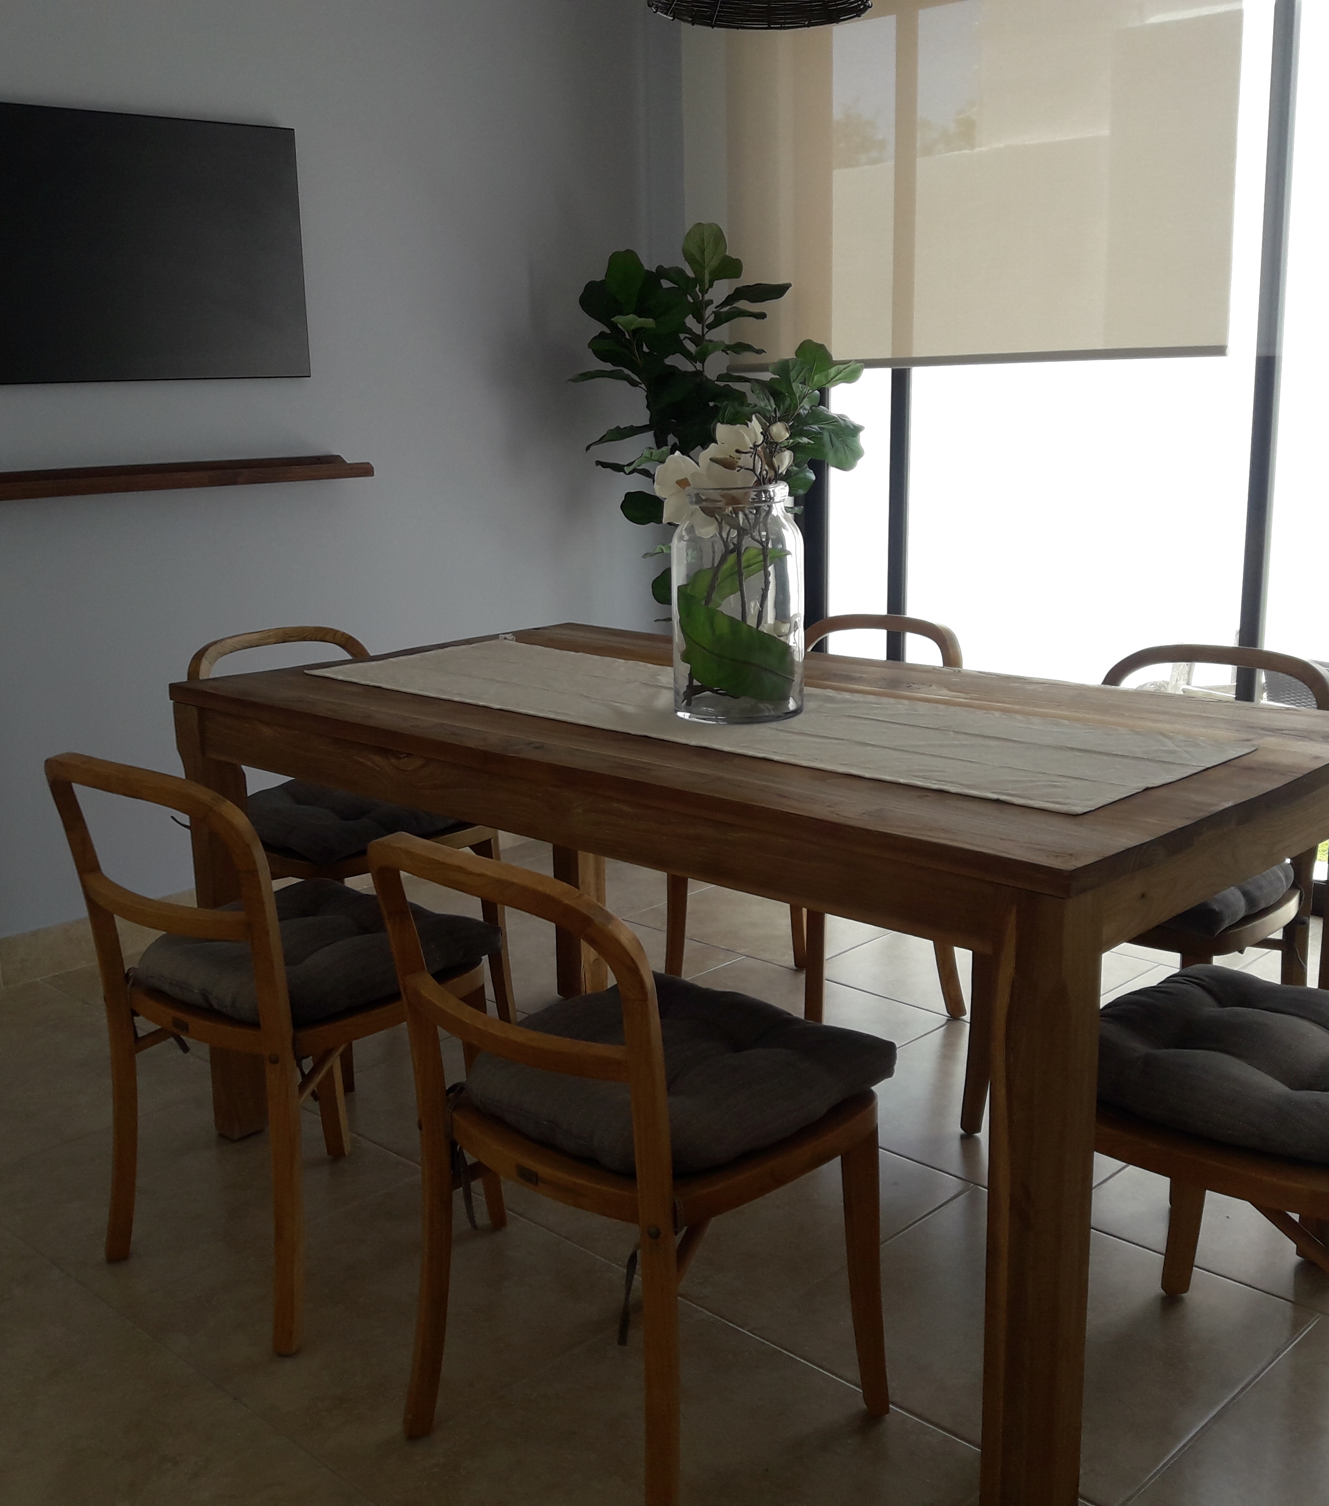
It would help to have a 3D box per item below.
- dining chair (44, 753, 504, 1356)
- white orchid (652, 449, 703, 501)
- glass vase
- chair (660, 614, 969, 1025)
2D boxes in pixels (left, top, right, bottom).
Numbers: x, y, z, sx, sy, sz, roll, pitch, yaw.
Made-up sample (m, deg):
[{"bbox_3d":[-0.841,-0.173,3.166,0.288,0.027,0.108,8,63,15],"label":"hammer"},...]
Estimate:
[{"bbox_3d":[-0.545,0.362,2.395,0.465,0.803,0.485,9,16,38],"label":"dining chair"},{"bbox_3d":[0.019,-0.392,2.312,0.078,0.085,0.065,5,14,26],"label":"white orchid"},{"bbox_3d":[0.105,-0.218,2.318,0.191,0.325,0.191,-1,12,0],"label":"glass vase"},{"bbox_3d":[0.286,0.150,3.268,0.485,0.803,0.465,-11,16,-39],"label":"chair"}]

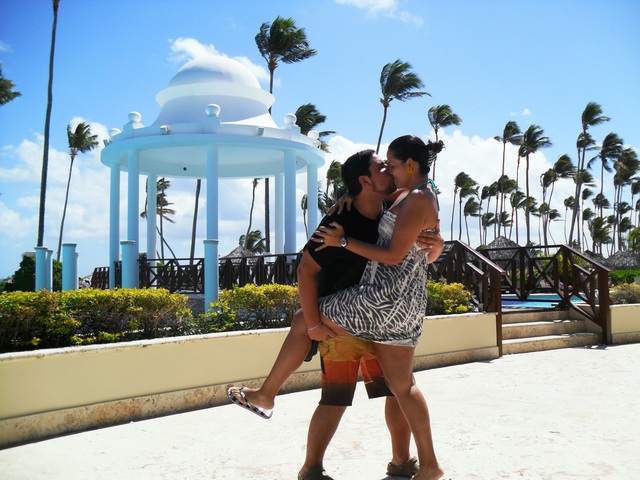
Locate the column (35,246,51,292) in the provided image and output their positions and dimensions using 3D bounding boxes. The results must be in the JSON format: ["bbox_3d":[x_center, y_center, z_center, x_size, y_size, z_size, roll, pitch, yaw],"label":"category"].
[{"bbox_3d":[-7.749,0.988,17.976,0.362,1.511,0.362,1,-3,-23],"label":"column"}]

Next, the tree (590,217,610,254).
[{"bbox_3d":[26.891,0.879,62.035,2.299,6.287,2.299,-2,-3,23],"label":"tree"}]

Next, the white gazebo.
[{"bbox_3d":[-3.360,-2.045,20.877,7.014,7.585,7.014,0,-3,-9],"label":"white gazebo"}]

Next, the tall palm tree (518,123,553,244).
[{"bbox_3d":[19.246,-3.246,57.258,2.995,14.107,2.695,-1,-3,19],"label":"tall palm tree"}]

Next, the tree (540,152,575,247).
[{"bbox_3d":[22.301,-2.028,60.194,3.245,11.955,2.758,-2,-3,20],"label":"tree"}]

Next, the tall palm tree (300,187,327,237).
[{"bbox_3d":[-0.687,-0.699,78.157,3.255,11.595,3.255,0,-3,-1],"label":"tall palm tree"}]

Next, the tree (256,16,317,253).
[{"bbox_3d":[-2.260,-6.142,44.405,4.080,18.776,3.672,0,-3,-3],"label":"tree"}]

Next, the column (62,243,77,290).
[{"bbox_3d":[-6.207,0.873,16.029,0.365,1.505,0.365,1,-3,-21],"label":"column"}]

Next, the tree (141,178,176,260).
[{"bbox_3d":[-16.050,-1.049,64.161,3.561,10.969,3.204,0,-3,-14],"label":"tree"}]

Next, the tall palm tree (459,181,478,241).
[{"bbox_3d":[18.120,-1.130,78.173,2.531,12.196,2.531,-1,-3,13],"label":"tall palm tree"}]

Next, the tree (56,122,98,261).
[{"bbox_3d":[-20.027,-2.943,53.250,3.481,13.609,2.611,1,-3,-21],"label":"tree"}]

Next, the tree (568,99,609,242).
[{"bbox_3d":[22.797,-4.010,54.294,3.588,15.256,2.871,-2,-3,23],"label":"tree"}]

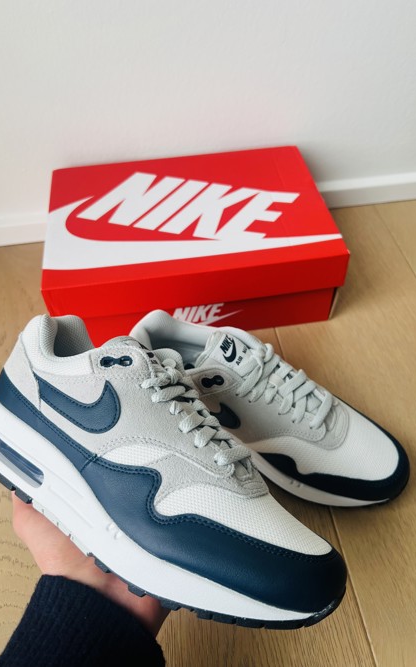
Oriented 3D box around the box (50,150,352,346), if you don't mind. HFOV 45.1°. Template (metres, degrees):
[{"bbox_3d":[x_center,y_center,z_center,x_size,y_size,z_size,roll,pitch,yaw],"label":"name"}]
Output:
[{"bbox_3d":[-0.024,-0.114,0.646,0.330,0.114,0.229,-7,49,-4],"label":"box"}]

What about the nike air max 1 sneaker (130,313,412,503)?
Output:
[{"bbox_3d":[0.056,0.062,0.485,0.293,0.126,0.108,20,53,18],"label":"nike air max 1 sneaker"}]

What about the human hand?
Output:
[{"bbox_3d":[-0.057,0.157,0.362,0.100,0.160,0.065,18,90,14],"label":"human hand"}]

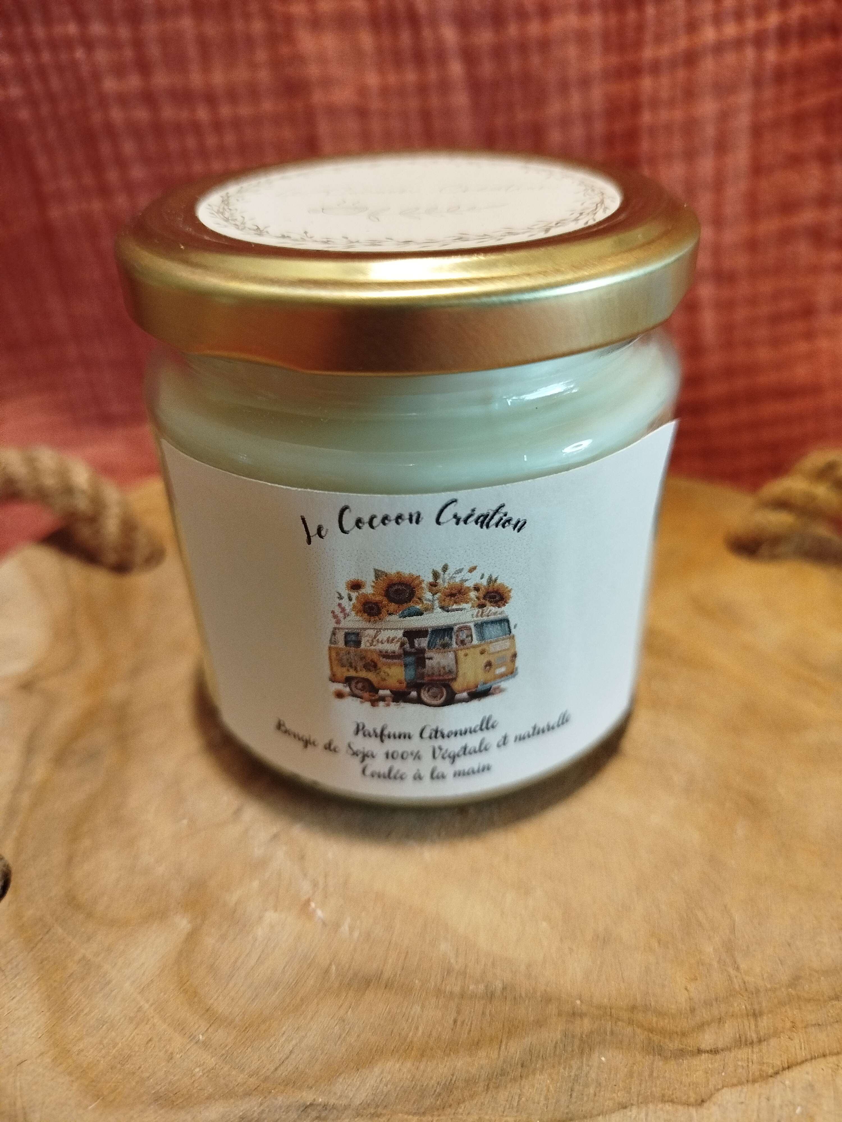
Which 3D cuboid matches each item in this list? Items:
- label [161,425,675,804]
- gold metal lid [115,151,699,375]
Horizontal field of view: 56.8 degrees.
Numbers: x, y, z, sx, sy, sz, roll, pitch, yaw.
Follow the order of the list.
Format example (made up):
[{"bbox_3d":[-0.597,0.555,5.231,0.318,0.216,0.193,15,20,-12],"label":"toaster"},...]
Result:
[{"bbox_3d":[0.000,0.008,0.102,0.065,0.050,0.018,-2,36,0],"label":"label"},{"bbox_3d":[-0.002,-0.043,0.101,0.072,0.009,0.072,-1,36,1],"label":"gold metal lid"}]

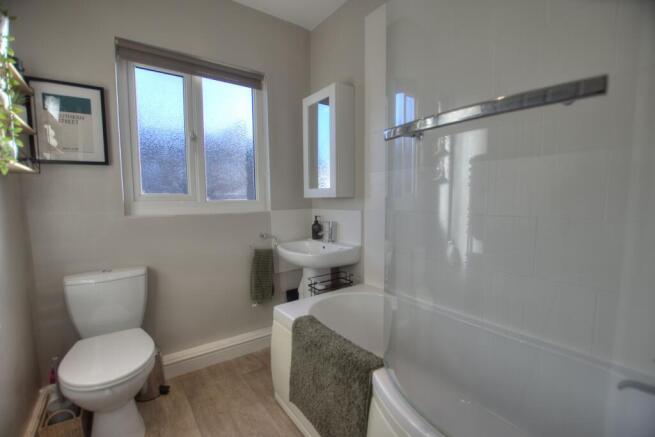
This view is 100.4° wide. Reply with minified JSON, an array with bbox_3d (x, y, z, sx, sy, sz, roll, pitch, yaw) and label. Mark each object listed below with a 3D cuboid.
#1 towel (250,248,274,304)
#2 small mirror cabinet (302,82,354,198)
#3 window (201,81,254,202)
[{"bbox_3d":[-0.454,0.406,1.912,0.141,0.384,0.070,-3,4,-33],"label":"towel"},{"bbox_3d":[0.003,-0.484,1.846,0.148,0.691,0.369,-3,4,-36],"label":"small mirror cabinet"},{"bbox_3d":[-0.668,-0.526,1.879,0.326,0.805,0.050,-3,4,-33],"label":"window"}]

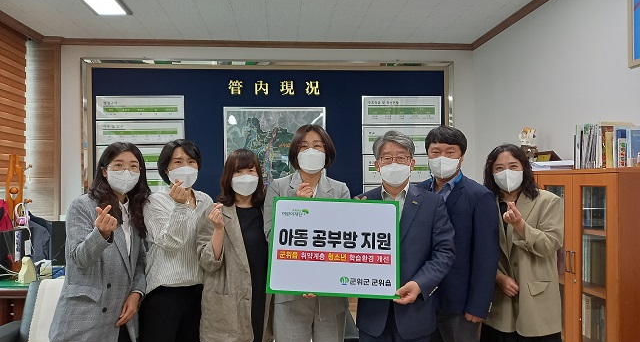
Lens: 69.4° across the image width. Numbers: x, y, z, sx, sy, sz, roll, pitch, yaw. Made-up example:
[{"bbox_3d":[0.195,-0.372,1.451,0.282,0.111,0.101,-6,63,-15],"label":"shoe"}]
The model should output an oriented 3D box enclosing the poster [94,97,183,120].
[{"bbox_3d":[-1.895,-0.669,4.901,0.903,0.251,0.030,0,-1,-5],"label":"poster"}]

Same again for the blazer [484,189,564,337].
[{"bbox_3d":[0.990,0.442,2.310,0.450,0.720,0.300,-1,-1,20],"label":"blazer"}]

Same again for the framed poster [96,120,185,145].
[{"bbox_3d":[-1.902,-0.401,4.902,0.904,0.252,0.025,-1,-1,-5],"label":"framed poster"}]

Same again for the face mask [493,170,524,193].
[{"bbox_3d":[0.941,0.050,2.300,0.145,0.115,0.090,-1,-1,22],"label":"face mask"}]

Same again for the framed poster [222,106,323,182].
[{"bbox_3d":[-0.480,-0.093,5.015,1.104,1.190,0.030,0,-1,-5],"label":"framed poster"}]

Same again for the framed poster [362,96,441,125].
[{"bbox_3d":[0.912,-0.670,5.146,0.894,0.319,0.030,0,-1,-5],"label":"framed poster"}]

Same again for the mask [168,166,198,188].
[{"bbox_3d":[-0.653,0.031,2.210,0.140,0.108,0.090,0,-1,-21],"label":"mask"}]

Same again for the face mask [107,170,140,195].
[{"bbox_3d":[-0.900,0.053,2.120,0.140,0.120,0.090,3,-1,-27],"label":"face mask"}]

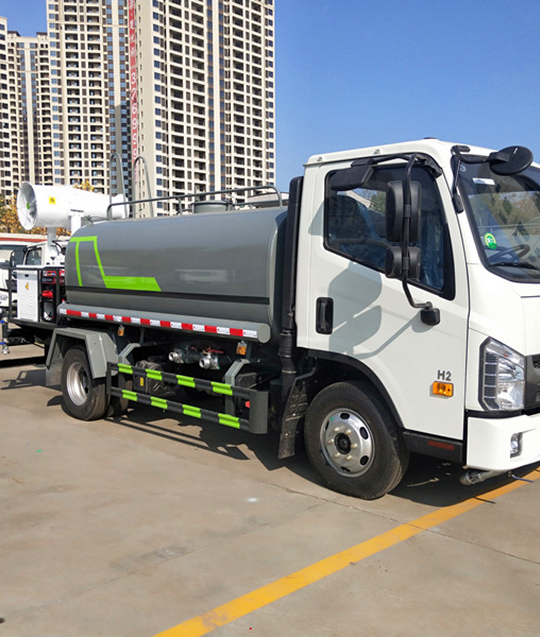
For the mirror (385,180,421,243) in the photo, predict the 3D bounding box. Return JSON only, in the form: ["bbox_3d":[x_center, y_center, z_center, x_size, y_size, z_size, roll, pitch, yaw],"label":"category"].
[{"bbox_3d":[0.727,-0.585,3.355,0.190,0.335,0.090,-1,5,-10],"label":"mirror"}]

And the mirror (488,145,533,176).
[{"bbox_3d":[1.281,-0.837,3.249,0.220,0.220,0.075,1,-40,15],"label":"mirror"}]

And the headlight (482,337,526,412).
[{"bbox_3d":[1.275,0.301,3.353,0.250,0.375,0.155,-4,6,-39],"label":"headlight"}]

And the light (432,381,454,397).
[{"bbox_3d":[0.972,0.398,3.437,0.120,0.075,0.030,5,7,45],"label":"light"}]

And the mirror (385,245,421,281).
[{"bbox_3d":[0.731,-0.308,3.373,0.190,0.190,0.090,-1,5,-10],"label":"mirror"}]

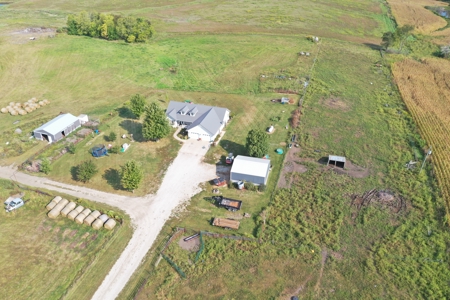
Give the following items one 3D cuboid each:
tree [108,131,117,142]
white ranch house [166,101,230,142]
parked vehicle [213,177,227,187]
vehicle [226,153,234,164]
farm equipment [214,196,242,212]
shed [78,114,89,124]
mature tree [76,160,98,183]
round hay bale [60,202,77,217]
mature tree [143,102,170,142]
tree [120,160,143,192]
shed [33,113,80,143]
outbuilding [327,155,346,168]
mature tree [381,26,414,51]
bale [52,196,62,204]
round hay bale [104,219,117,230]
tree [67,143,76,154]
[{"bbox_3d":[-31.805,-3.760,99.266,2.055,3.432,2.055,1,31,0],"label":"tree"},{"bbox_3d":[-9.444,-9.873,107.979,18.800,5.500,16.900,9,32,14],"label":"white ranch house"},{"bbox_3d":[-0.829,7.445,83.555,2.700,1.150,2.000,-11,33,-19],"label":"parked vehicle"},{"bbox_3d":[1.357,2.003,92.027,2.000,1.800,3.500,6,31,9],"label":"vehicle"},{"bbox_3d":[0.418,11.575,76.370,6.100,1.500,2.400,11,32,16],"label":"farm equipment"},{"bbox_3d":[-44.486,-9.725,110.126,2.500,2.300,2.500,10,32,15],"label":"shed"},{"bbox_3d":[-32.208,5.249,82.124,4.655,5.637,4.655,1,31,0],"label":"mature tree"},{"bbox_3d":[-32.812,12.595,73.627,1.783,1.783,2.760,8,32,12],"label":"round hay bale"},{"bbox_3d":[-19.011,-7.412,97.767,7.800,11.600,7.800,1,31,0],"label":"mature tree"},{"bbox_3d":[-20.777,6.188,78.302,4.900,8.300,4.900,9,32,14],"label":"tree"},{"bbox_3d":[-49.578,-6.885,104.035,7.100,3.600,11.300,10,32,15],"label":"shed"},{"bbox_3d":[29.163,2.968,91.095,4.044,1.775,2.965,9,32,13],"label":"outbuilding"},{"bbox_3d":[90.233,-59.473,185.266,15.500,13.000,13.500,9,32,14],"label":"mature tree"},{"bbox_3d":[-36.468,11.169,75.916,1.783,1.783,1.380,8,32,12],"label":"bale"},{"bbox_3d":[-22.883,14.931,69.971,1.783,1.783,1.380,8,32,12],"label":"round hay bale"},{"bbox_3d":[-40.699,-0.333,93.313,2.400,3.600,2.400,9,32,14],"label":"tree"}]

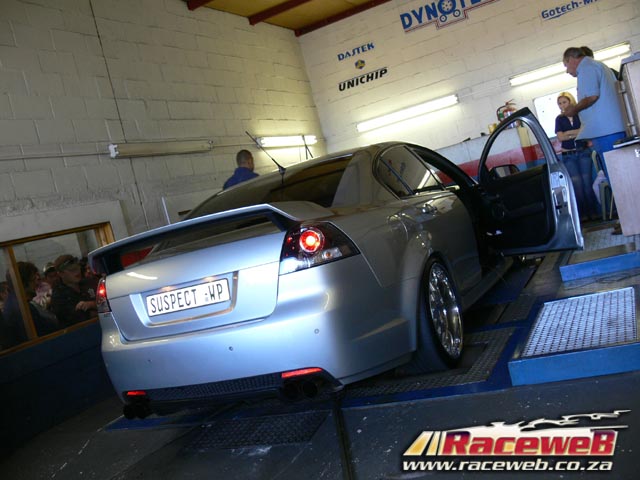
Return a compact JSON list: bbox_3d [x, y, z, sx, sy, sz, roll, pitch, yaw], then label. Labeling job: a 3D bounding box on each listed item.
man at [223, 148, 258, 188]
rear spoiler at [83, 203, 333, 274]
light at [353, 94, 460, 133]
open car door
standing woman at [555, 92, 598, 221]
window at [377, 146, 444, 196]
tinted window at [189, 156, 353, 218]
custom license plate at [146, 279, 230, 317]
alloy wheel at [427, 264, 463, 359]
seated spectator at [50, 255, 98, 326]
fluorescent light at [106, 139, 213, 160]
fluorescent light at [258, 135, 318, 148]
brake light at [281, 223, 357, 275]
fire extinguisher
[{"bbox_3d":[-0.541,-0.007,6.370,0.520,1.750,0.320,-13,3,27],"label":"man"},{"bbox_3d":[-0.651,-0.014,3.304,1.290,0.170,0.360,-13,3,28],"label":"rear spoiler"},{"bbox_3d":[1.228,-1.815,9.298,1.530,0.120,0.100,-13,4,28],"label":"light"},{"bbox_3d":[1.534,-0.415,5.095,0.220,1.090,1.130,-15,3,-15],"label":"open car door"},{"bbox_3d":[3.138,-1.042,7.936,0.470,1.610,0.320,-12,4,34],"label":"standing woman"},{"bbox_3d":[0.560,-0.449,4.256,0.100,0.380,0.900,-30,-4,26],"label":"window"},{"bbox_3d":[-0.344,-0.266,3.983,1.200,0.100,0.680,-13,30,28],"label":"tinted window"},{"bbox_3d":[-0.651,0.287,3.171,0.518,0.112,0.012,-13,-7,28],"label":"custom license plate"},{"bbox_3d":[0.648,0.422,3.765,0.200,0.545,0.545,-13,3,26],"label":"alloy wheel"},{"bbox_3d":[-2.069,0.721,5.804,0.650,1.200,0.500,-16,3,-15],"label":"seated spectator"},{"bbox_3d":[-1.579,-0.955,6.635,0.100,0.125,1.520,-13,4,28],"label":"fluorescent light"},{"bbox_3d":[-0.424,-1.378,8.937,0.100,0.120,1.530,-13,4,28],"label":"fluorescent light"},{"bbox_3d":[-0.022,0.013,2.940,0.370,0.215,0.190,-14,3,13],"label":"brake light"},{"bbox_3d":[2.541,-1.682,8.655,0.200,0.430,0.170,-13,3,27],"label":"fire extinguisher"}]

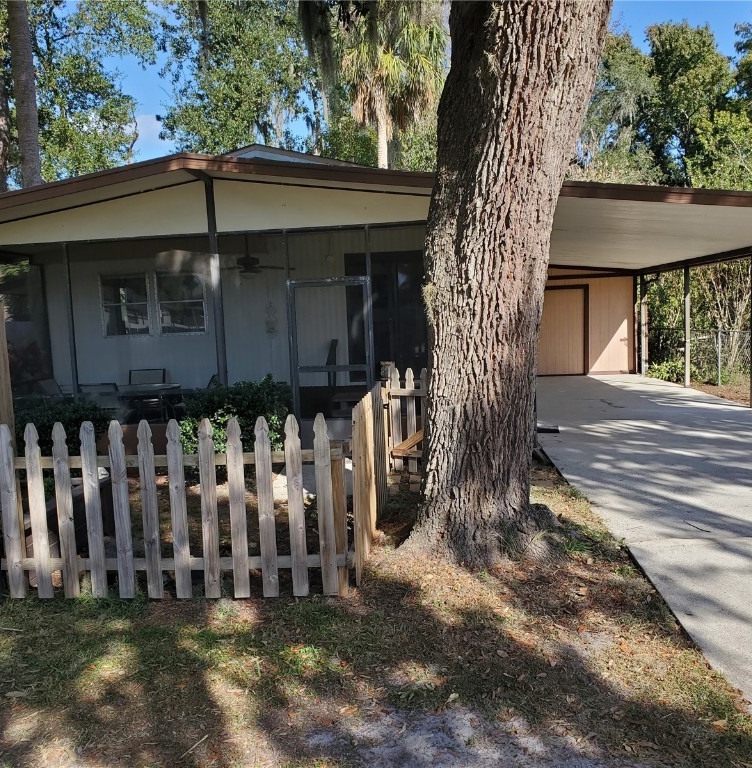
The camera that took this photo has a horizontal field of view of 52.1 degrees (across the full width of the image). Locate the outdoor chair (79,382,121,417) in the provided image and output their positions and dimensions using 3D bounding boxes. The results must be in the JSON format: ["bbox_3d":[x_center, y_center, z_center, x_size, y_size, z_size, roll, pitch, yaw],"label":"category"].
[{"bbox_3d":[-3.489,0.409,10.273,0.600,0.900,0.700,-1,5,15],"label":"outdoor chair"}]

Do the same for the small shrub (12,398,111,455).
[{"bbox_3d":[-3.813,0.587,9.260,1.100,0.820,0.850,-2,5,5],"label":"small shrub"}]

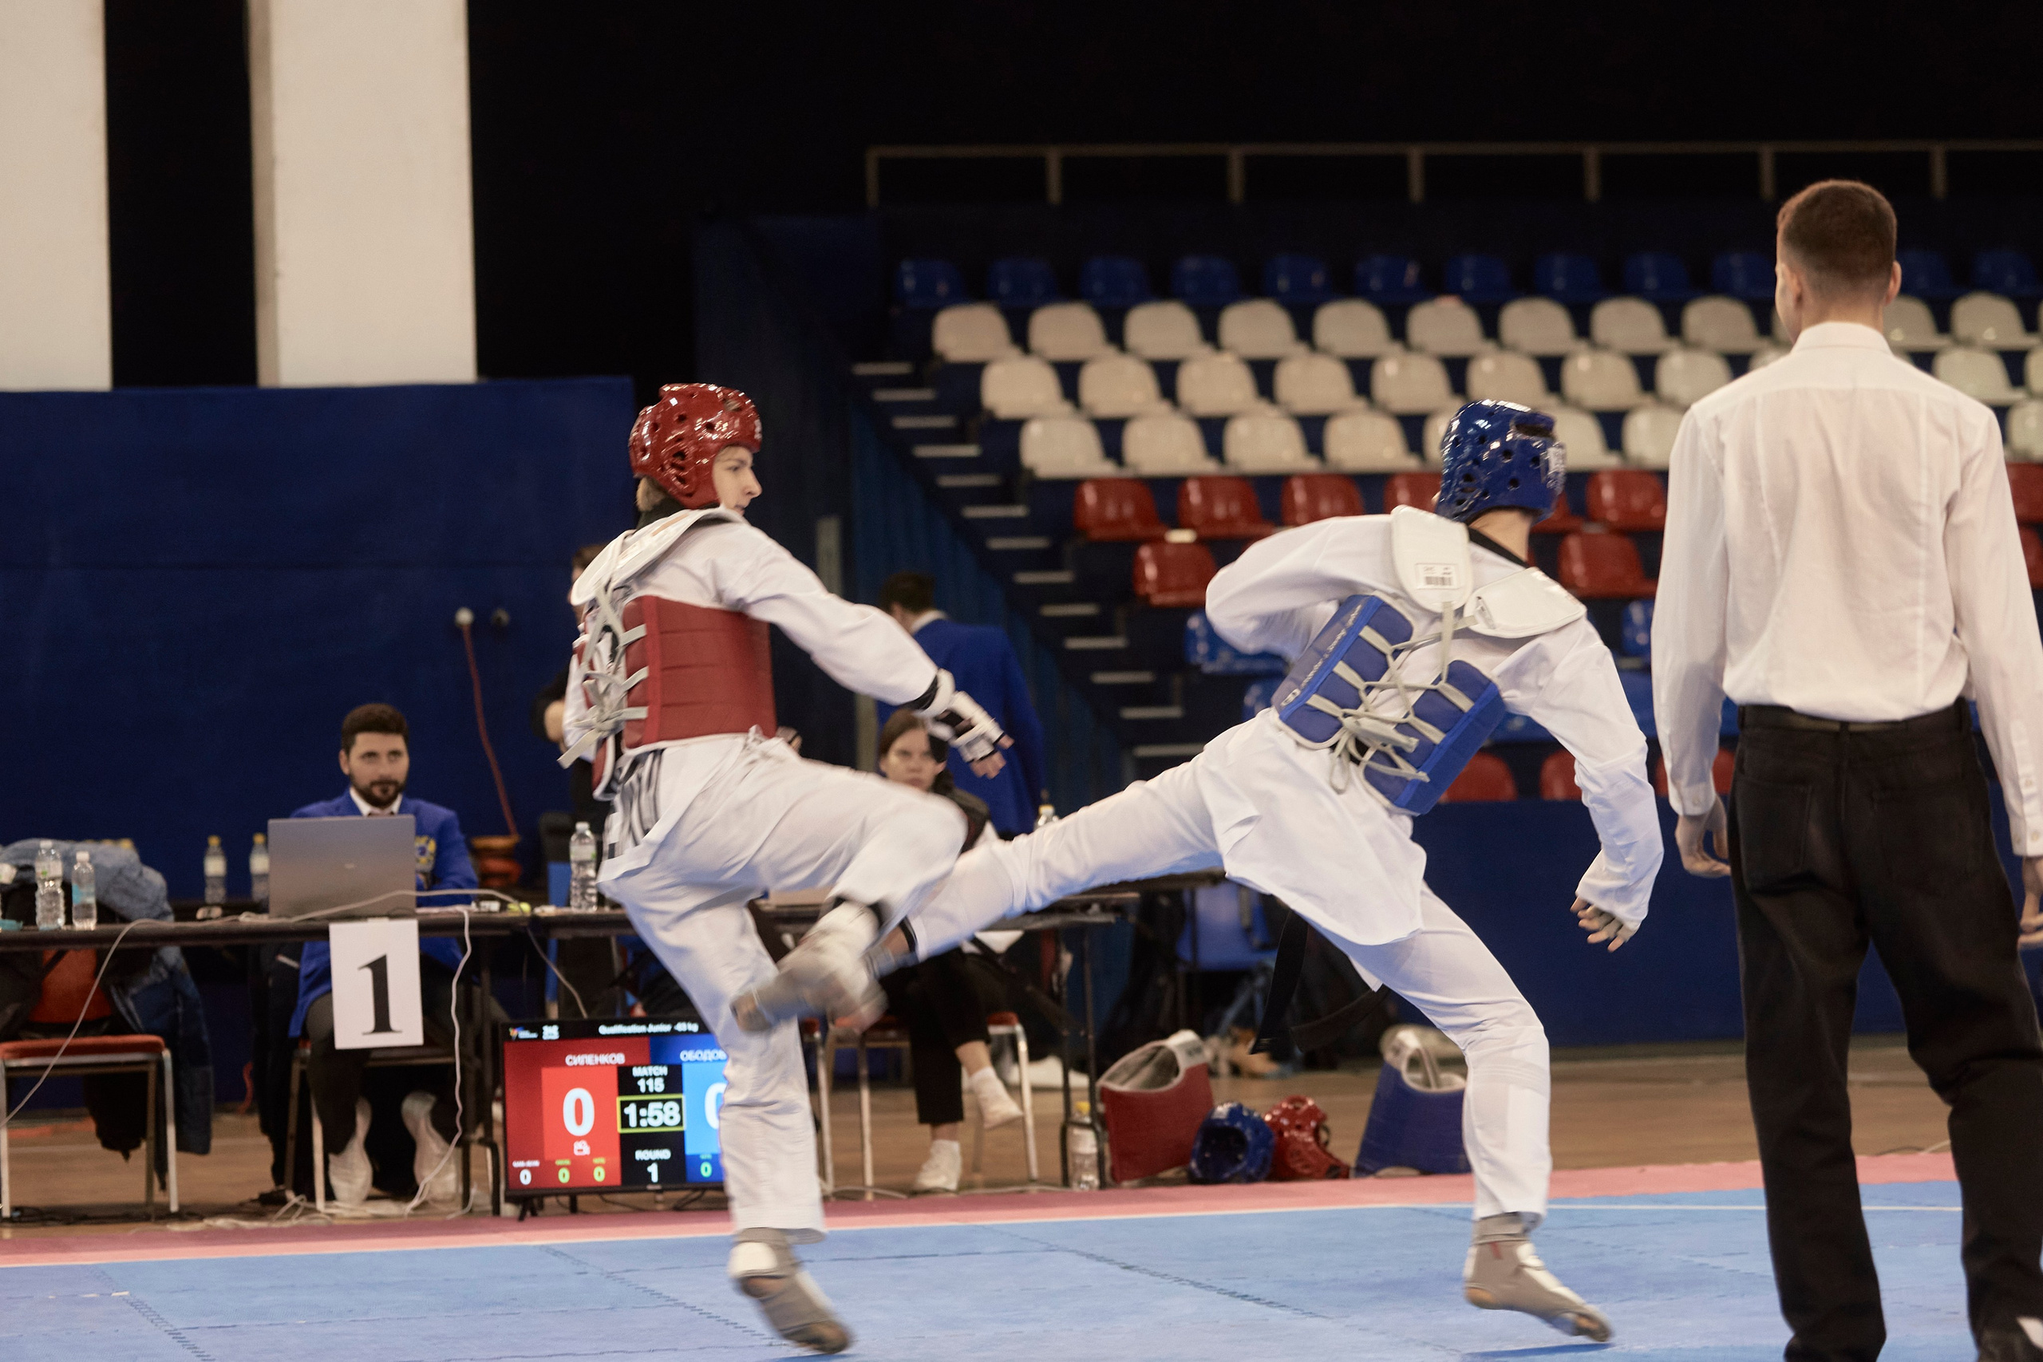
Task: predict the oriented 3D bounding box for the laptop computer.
[{"bbox_3d":[-1.647,0.452,13.749,0.360,0.237,0.280,-1,-2,-7],"label":"laptop computer"}]

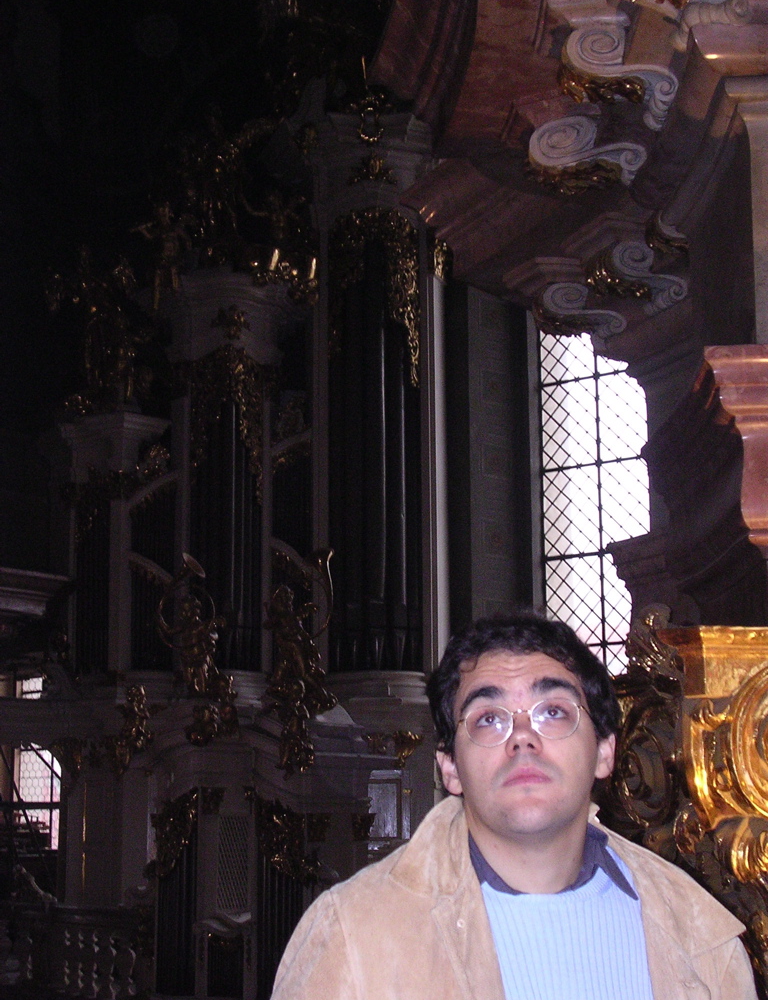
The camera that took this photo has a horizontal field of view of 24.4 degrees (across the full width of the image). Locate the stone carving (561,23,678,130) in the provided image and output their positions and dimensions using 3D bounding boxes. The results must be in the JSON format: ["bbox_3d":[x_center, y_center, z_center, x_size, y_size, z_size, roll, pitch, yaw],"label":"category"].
[{"bbox_3d":[1.211,-2.189,9.200,0.580,0.390,0.450,-1,-10,3],"label":"stone carving"}]

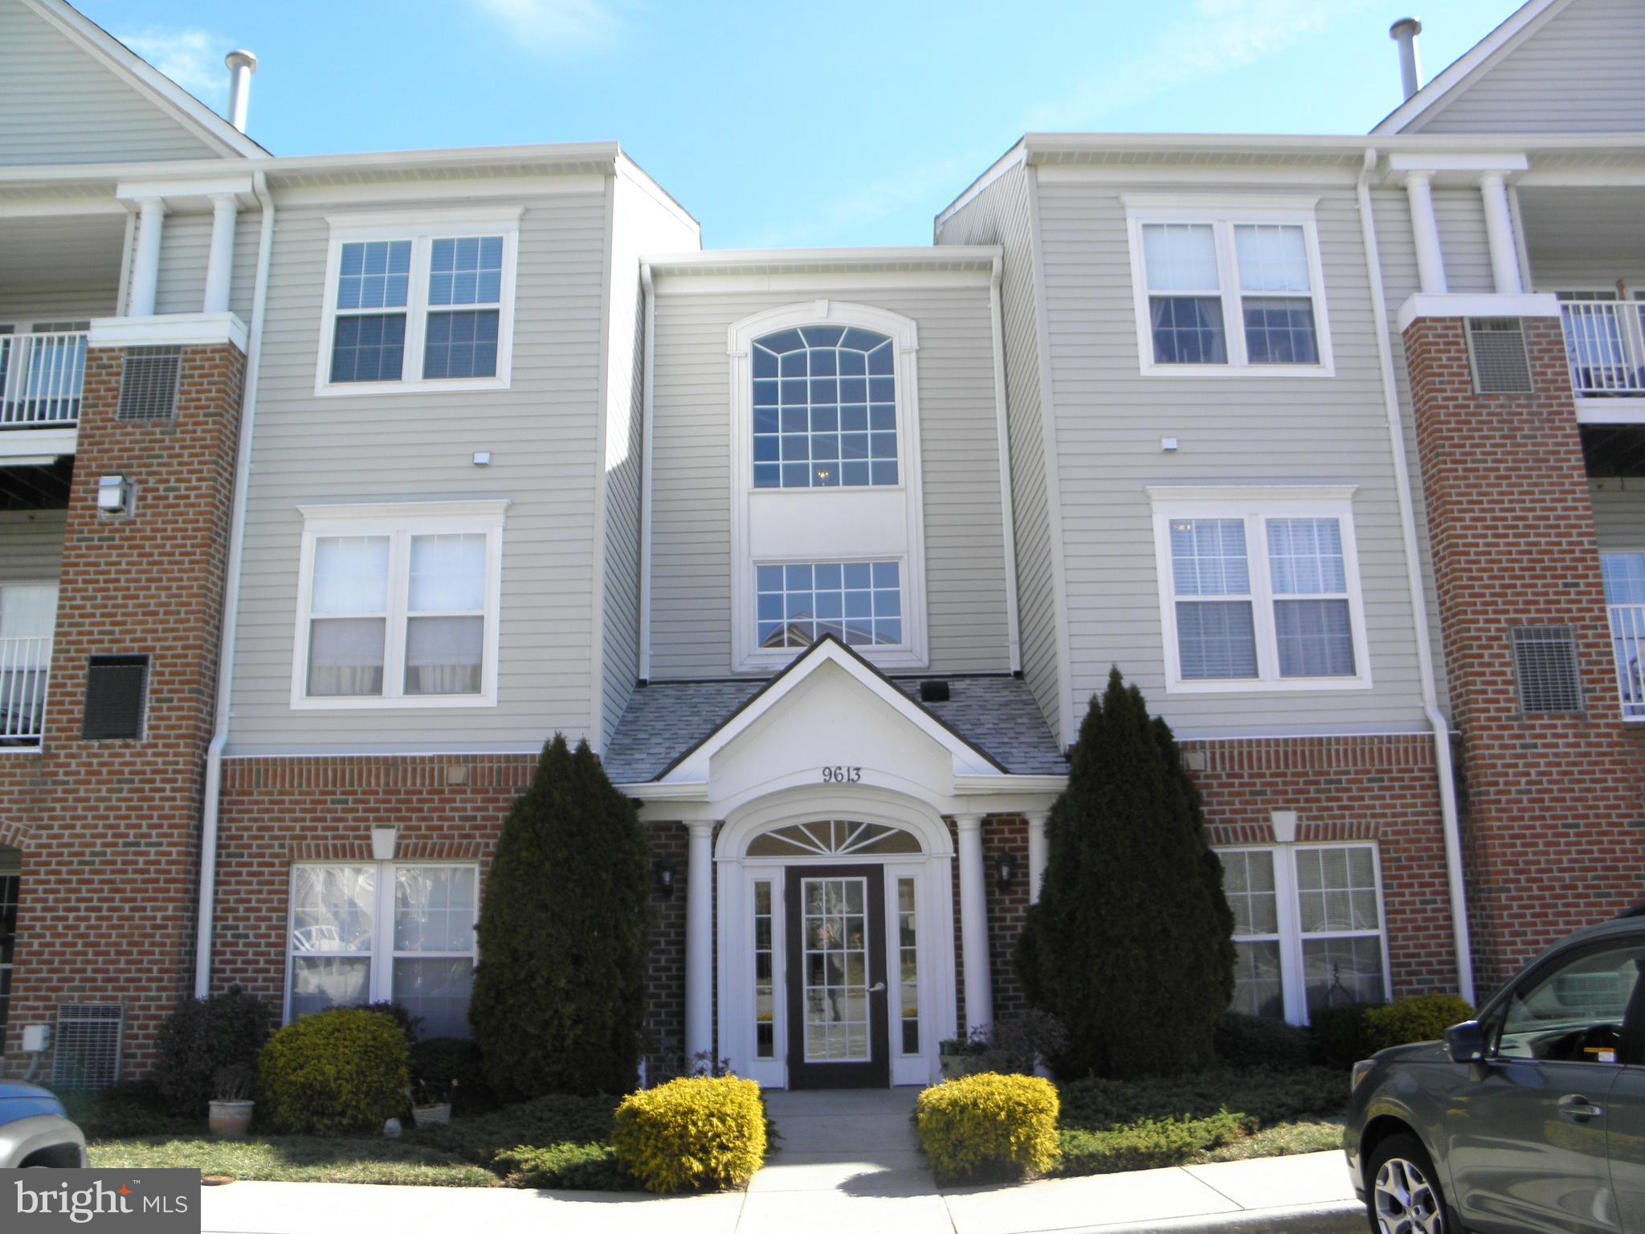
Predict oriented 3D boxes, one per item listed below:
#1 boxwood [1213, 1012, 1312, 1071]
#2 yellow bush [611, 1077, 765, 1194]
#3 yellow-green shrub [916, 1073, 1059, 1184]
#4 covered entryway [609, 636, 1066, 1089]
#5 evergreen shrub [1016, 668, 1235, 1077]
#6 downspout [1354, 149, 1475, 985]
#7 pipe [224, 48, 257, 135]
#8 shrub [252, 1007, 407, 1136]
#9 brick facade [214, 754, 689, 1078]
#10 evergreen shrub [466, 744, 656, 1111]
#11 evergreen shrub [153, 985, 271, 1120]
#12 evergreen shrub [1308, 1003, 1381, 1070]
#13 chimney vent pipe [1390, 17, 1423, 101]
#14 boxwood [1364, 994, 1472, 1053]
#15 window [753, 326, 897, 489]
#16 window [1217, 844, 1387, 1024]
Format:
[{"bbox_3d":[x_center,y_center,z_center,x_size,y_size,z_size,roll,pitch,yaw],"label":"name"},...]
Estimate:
[{"bbox_3d":[3.839,3.658,11.419,0.817,0.548,0.797,-1,-13,0],"label":"boxwood"},{"bbox_3d":[-0.887,3.360,8.775,1.030,0.680,0.950,-1,-13,0],"label":"yellow bush"},{"bbox_3d":[1.088,3.321,8.776,0.970,0.660,0.920,-1,-13,0],"label":"yellow-green shrub"},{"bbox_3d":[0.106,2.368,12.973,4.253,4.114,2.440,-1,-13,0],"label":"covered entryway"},{"bbox_3d":[2.580,2.167,11.383,1.863,3.526,1.743,-1,-13,0],"label":"evergreen shrub"},{"bbox_3d":[5.756,-0.405,12.875,0.120,8.984,0.458,-1,-13,0],"label":"downspout"},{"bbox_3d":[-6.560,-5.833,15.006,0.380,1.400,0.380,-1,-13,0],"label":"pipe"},{"bbox_3d":[-3.920,3.587,10.634,1.280,0.950,1.150,-1,-13,0],"label":"shrub"},{"bbox_3d":[-3.365,2.765,12.020,4.330,3.060,0.480,-1,-13,0],"label":"brick facade"},{"bbox_3d":[-2.240,2.511,11.381,1.514,3.048,1.454,-1,-13,0],"label":"evergreen shrub"},{"bbox_3d":[-5.056,3.606,11.025,0.996,0.906,0.896,-1,-13,0],"label":"evergreen shrub"},{"bbox_3d":[4.324,3.493,10.877,0.780,0.700,0.750,-1,-13,0],"label":"evergreen shrub"},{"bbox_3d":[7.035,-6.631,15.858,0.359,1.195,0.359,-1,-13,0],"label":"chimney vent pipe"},{"bbox_3d":[4.831,3.399,10.691,1.000,0.760,0.920,-1,-13,0],"label":"boxwood"},{"bbox_3d":[0.024,-2.500,15.850,1.703,2.052,0.120,-1,-13,0],"label":"window"},{"bbox_3d":[4.256,2.896,12.090,1.740,1.670,0.120,-1,-13,0],"label":"window"}]

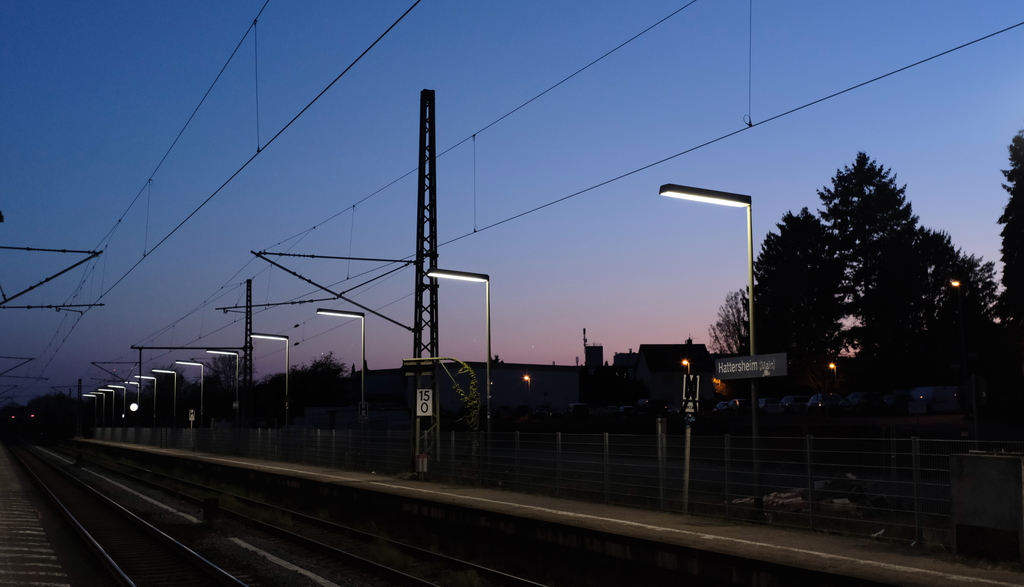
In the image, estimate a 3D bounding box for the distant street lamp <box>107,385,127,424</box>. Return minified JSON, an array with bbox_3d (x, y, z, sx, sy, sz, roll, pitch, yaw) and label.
[{"bbox_3d":[-41.436,12.664,125.172,1.720,5.750,0.280,2,-7,-23],"label":"distant street lamp"}]

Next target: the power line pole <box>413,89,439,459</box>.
[{"bbox_3d":[-2.671,-0.473,37.918,0.750,12.170,0.600,2,-7,-23],"label":"power line pole"}]

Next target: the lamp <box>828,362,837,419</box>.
[{"bbox_3d":[29.071,8.583,107.750,0.700,4.628,0.300,1,-6,-11],"label":"lamp"}]

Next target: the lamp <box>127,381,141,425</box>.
[{"bbox_3d":[-36.179,11.332,113.079,1.720,5.750,0.280,2,-7,-23],"label":"lamp"}]

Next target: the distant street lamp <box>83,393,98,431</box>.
[{"bbox_3d":[-56.927,16.541,161.031,1.720,5.750,0.280,2,-7,-23],"label":"distant street lamp"}]

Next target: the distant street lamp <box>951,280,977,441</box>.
[{"bbox_3d":[24.625,3.026,65.605,0.750,7.310,0.300,1,-6,-11],"label":"distant street lamp"}]

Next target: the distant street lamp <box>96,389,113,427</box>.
[{"bbox_3d":[-46.531,13.825,136.997,1.720,5.750,0.280,2,-7,-23],"label":"distant street lamp"}]

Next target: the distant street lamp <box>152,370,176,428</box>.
[{"bbox_3d":[-26.264,8.695,90.105,1.720,5.760,0.280,2,-7,-23],"label":"distant street lamp"}]

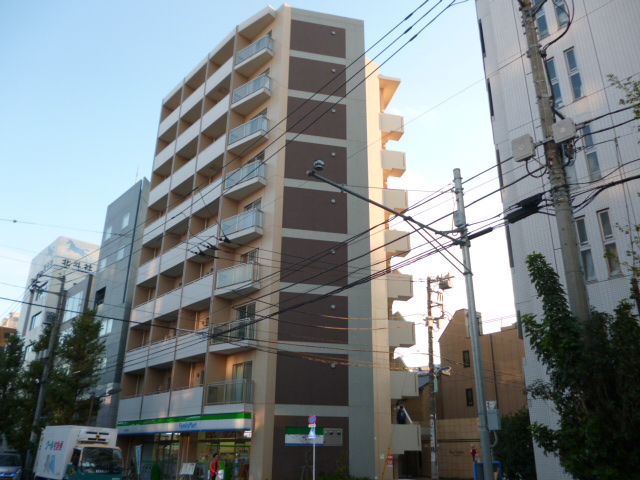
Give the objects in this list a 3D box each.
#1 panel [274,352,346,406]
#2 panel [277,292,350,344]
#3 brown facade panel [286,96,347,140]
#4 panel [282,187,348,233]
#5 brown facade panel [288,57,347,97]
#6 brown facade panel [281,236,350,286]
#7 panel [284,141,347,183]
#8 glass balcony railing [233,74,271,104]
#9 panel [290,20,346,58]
[{"bbox_3d":[-0.325,6.500,24.238,3.443,2.361,0.100,5,-22,-11],"label":"panel"},{"bbox_3d":[-0.289,3.826,25.315,3.443,2.397,0.100,5,-22,-11],"label":"panel"},{"bbox_3d":[-0.143,-6.934,29.646,3.443,2.397,0.100,5,-22,-11],"label":"brown facade panel"},{"bbox_3d":[-0.216,-1.554,27.480,3.443,2.397,0.100,5,-22,-11],"label":"panel"},{"bbox_3d":[-0.107,-9.624,30.729,3.443,2.397,0.100,5,-22,-11],"label":"brown facade panel"},{"bbox_3d":[-0.252,1.136,26.397,3.443,2.397,0.100,5,-22,-11],"label":"brown facade panel"},{"bbox_3d":[-0.179,-4.244,28.563,3.443,2.397,0.100,5,-22,-11],"label":"panel"},{"bbox_3d":[-4.064,-8.860,31.100,2.565,0.941,0.590,-15,-27,34],"label":"glass balcony railing"},{"bbox_3d":[-0.070,-12.314,31.812,3.443,2.397,0.100,5,-22,-11],"label":"panel"}]

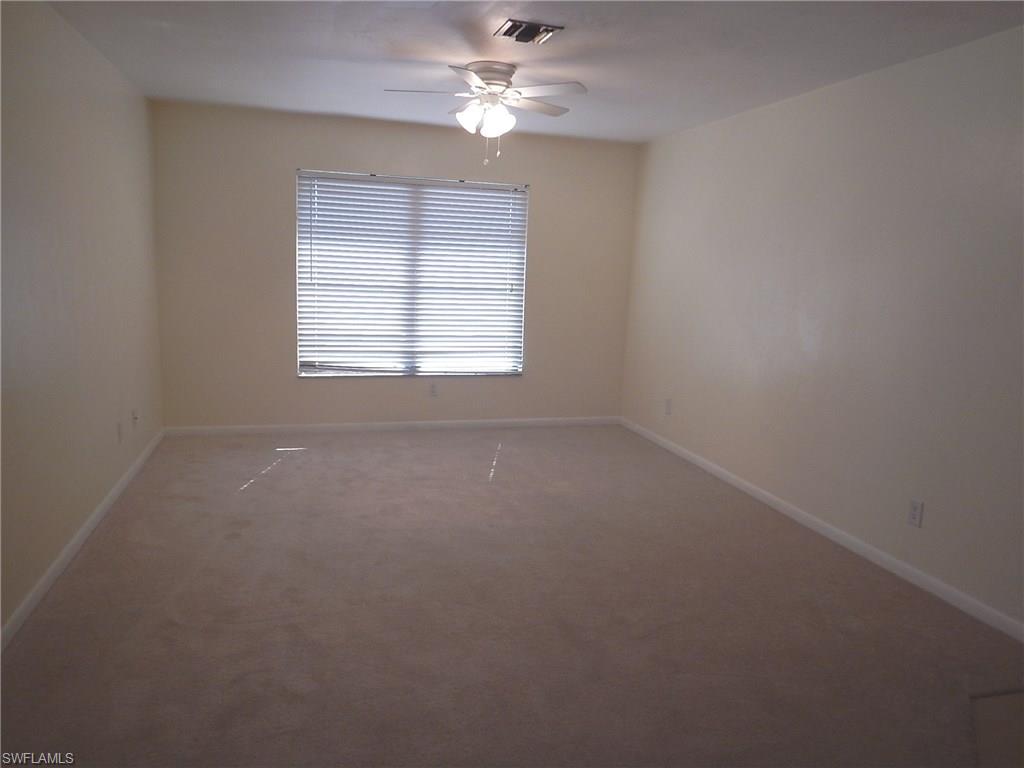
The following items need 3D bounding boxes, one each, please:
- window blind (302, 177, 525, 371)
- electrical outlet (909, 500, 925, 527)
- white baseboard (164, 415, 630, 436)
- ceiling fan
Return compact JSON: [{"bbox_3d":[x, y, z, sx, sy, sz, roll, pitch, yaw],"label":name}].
[{"bbox_3d":[-0.762,-0.842,5.717,1.835,1.575,0.060,-1,11,-16],"label":"window blind"},{"bbox_3d":[1.906,0.612,3.348,0.010,0.120,0.073,-1,11,-16],"label":"electrical outlet"},{"bbox_3d":[-0.815,0.340,5.918,3.805,0.076,0.016,-1,11,-16],"label":"white baseboard"},{"bbox_3d":[-0.126,-1.518,3.812,1.110,0.350,1.110,-1,11,-16],"label":"ceiling fan"}]

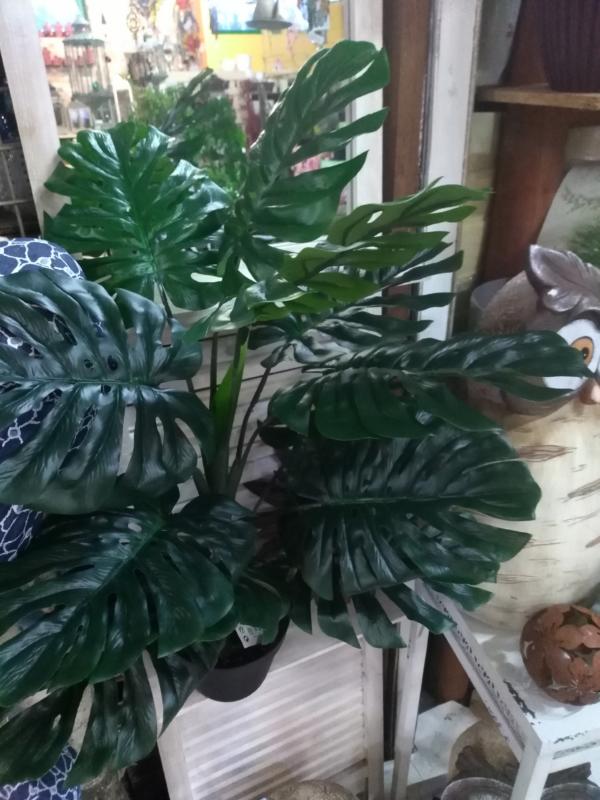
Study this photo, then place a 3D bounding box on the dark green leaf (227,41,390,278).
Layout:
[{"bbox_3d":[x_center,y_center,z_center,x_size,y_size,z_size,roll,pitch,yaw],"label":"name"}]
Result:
[{"bbox_3d":[0.006,-0.283,0.710,0.070,0.315,0.200,33,0,-41],"label":"dark green leaf"}]

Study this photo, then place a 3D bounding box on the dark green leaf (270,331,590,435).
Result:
[{"bbox_3d":[0.142,-0.018,0.680,0.345,0.080,0.210,3,30,0],"label":"dark green leaf"}]

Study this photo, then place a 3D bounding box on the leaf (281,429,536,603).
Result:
[{"bbox_3d":[0.138,0.135,0.750,0.315,0.070,0.240,-1,56,-1],"label":"leaf"}]

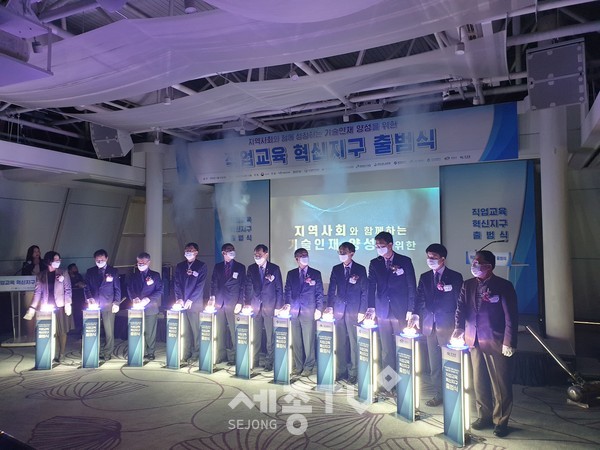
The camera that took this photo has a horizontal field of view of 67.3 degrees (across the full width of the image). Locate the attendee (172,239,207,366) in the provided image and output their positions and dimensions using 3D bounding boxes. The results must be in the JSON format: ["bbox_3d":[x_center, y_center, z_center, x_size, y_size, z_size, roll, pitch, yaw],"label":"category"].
[{"bbox_3d":[-1.676,1.153,6.874,0.500,1.755,0.380,-1,-3,5],"label":"attendee"}]

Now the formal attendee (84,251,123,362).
[{"bbox_3d":[-2.967,1.194,6.841,0.540,1.660,0.450,0,-2,-12],"label":"formal attendee"}]

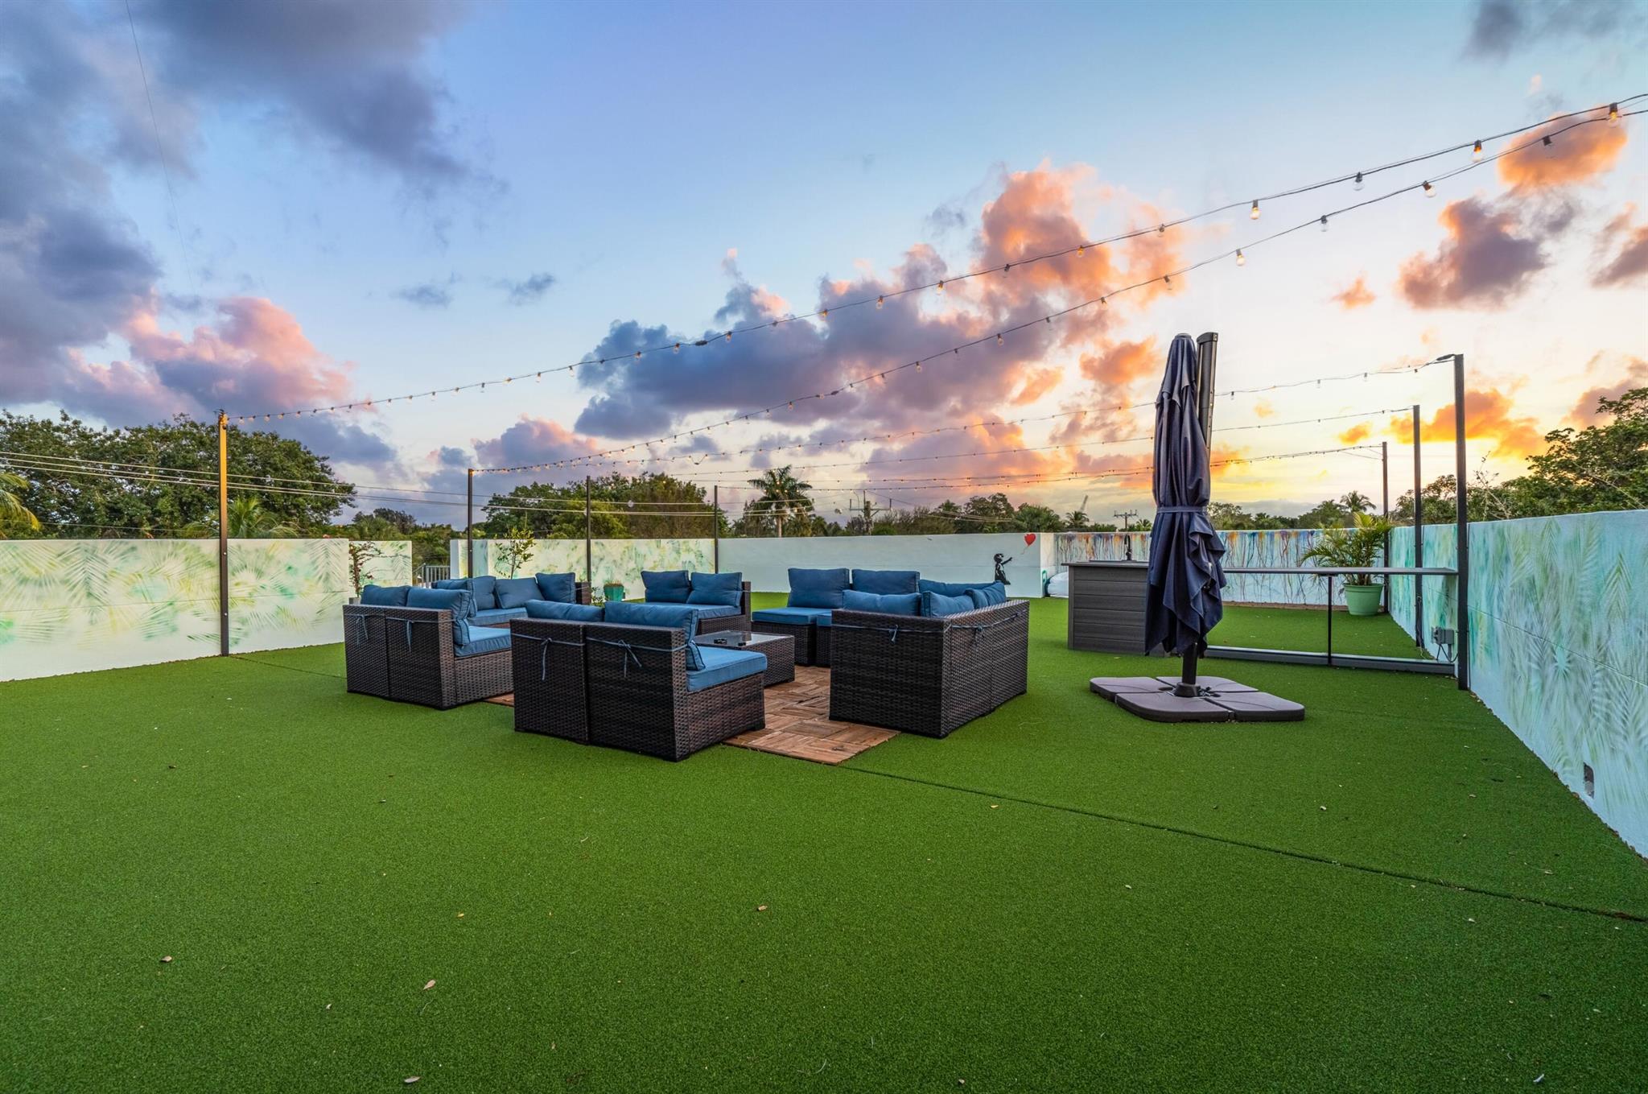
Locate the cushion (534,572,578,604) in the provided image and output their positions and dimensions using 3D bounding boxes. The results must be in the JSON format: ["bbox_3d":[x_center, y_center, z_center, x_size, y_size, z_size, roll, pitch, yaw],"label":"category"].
[{"bbox_3d":[-3.018,0.434,8.160,0.575,0.383,0.181,-1,0,28],"label":"cushion"}]

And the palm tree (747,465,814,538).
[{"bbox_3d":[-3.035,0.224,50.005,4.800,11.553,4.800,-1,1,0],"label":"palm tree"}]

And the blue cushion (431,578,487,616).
[{"bbox_3d":[-3.507,0.481,6.783,0.571,0.377,0.153,0,13,31],"label":"blue cushion"}]

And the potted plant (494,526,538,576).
[{"bbox_3d":[-4.536,0.360,10.759,0.554,1.406,0.554,-1,0,33],"label":"potted plant"}]

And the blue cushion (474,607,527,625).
[{"bbox_3d":[-3.455,0.685,7.483,0.596,0.117,0.618,-1,0,33],"label":"blue cushion"}]

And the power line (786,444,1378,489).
[{"bbox_3d":[2.911,-1.189,12.294,10.437,0.319,0.096,-1,0,33],"label":"power line"}]

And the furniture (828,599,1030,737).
[{"bbox_3d":[0.717,0.704,4.705,0.735,0.644,1.374,-1,0,33],"label":"furniture"}]

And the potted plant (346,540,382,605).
[{"bbox_3d":[-5.950,0.498,9.389,0.561,1.183,0.561,-1,1,0],"label":"potted plant"}]

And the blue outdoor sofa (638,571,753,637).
[{"bbox_3d":[-1.479,0.629,7.495,1.225,0.788,0.767,-1,0,33],"label":"blue outdoor sofa"}]

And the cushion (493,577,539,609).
[{"bbox_3d":[-3.275,0.476,7.859,0.153,0.367,0.571,-17,-8,30],"label":"cushion"}]

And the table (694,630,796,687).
[{"bbox_3d":[-0.707,0.891,5.665,0.694,0.354,0.704,0,1,31],"label":"table"}]

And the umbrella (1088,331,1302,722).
[{"bbox_3d":[2.384,-0.225,4.828,0.969,2.530,0.969,-1,1,0],"label":"umbrella"}]

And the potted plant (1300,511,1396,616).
[{"bbox_3d":[7.031,0.198,9.800,1.171,1.374,1.086,-1,0,33],"label":"potted plant"}]

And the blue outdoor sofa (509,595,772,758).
[{"bbox_3d":[-1.106,0.701,4.357,1.294,0.770,0.797,0,1,31],"label":"blue outdoor sofa"}]

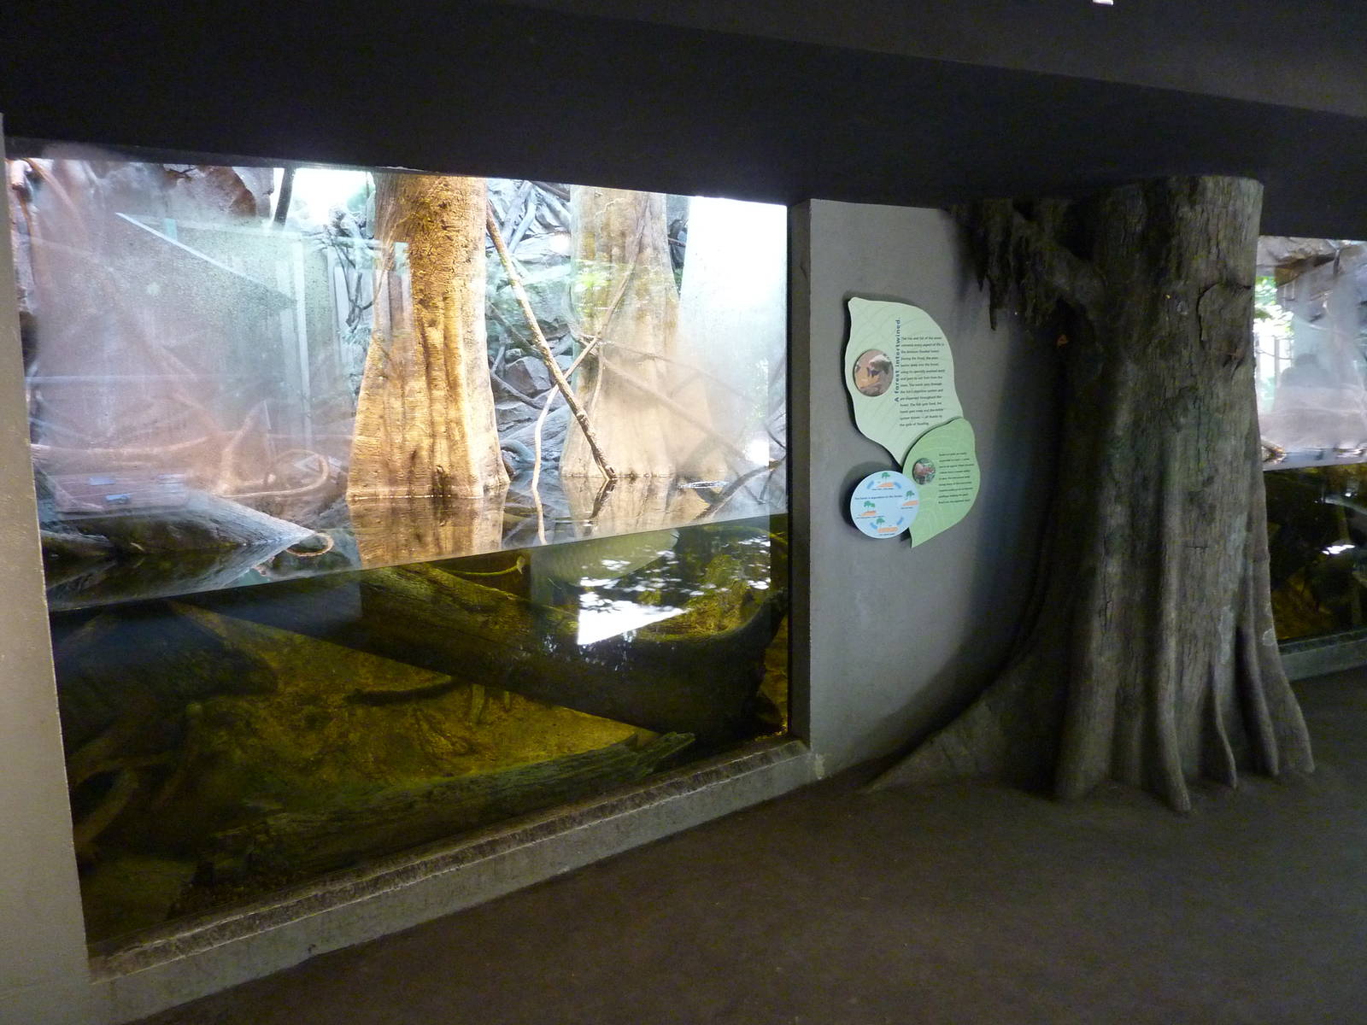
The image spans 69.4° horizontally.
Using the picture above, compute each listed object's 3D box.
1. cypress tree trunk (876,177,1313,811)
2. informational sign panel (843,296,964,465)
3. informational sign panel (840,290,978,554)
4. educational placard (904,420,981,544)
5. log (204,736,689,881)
[{"bbox_3d":[1.575,-0.068,3.816,1.650,2.250,0.840,-4,8,-25],"label":"cypress tree trunk"},{"bbox_3d":[0.857,-0.498,3.800,0.546,0.648,0.030,-4,8,-23],"label":"informational sign panel"},{"bbox_3d":[0.893,-0.342,3.823,0.631,0.964,0.080,-4,8,-23],"label":"informational sign panel"},{"bbox_3d":[1.018,-0.118,3.892,0.375,0.516,0.030,-4,8,-23],"label":"educational placard"},{"bbox_3d":[-0.707,0.979,3.415,1.680,0.210,0.230,-6,9,-33],"label":"log"}]

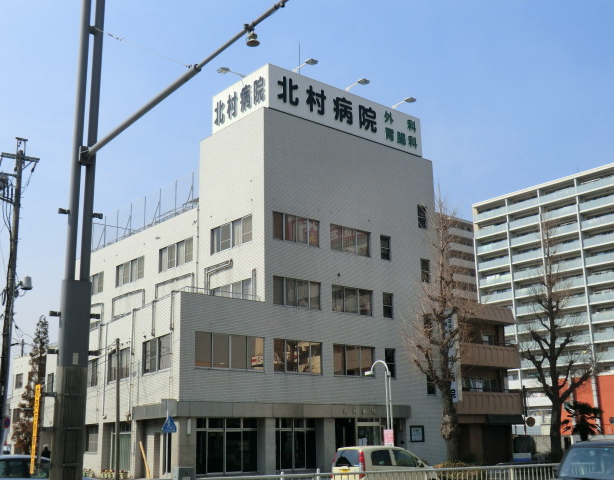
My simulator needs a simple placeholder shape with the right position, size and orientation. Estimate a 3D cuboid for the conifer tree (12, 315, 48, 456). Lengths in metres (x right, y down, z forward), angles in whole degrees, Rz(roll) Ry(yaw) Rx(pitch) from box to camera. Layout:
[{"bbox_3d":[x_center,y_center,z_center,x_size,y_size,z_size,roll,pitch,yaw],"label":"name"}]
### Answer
[{"bbox_3d":[-21.842,12.045,59.375,3.300,12.242,3.300,4,-16,-19],"label":"conifer tree"}]

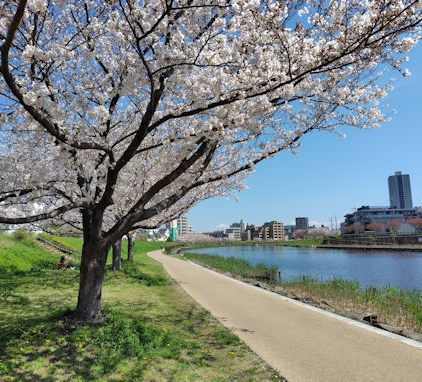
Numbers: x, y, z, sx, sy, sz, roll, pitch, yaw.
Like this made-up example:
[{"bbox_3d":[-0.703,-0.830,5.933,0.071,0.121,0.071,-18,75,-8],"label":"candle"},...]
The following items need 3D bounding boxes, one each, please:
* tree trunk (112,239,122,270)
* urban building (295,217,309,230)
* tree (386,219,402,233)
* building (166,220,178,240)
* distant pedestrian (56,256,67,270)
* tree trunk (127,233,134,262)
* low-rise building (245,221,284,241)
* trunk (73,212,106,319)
[{"bbox_3d":[-5.604,3.788,20.300,0.540,2.000,0.520,0,-9,0],"label":"tree trunk"},{"bbox_3d":[128.255,51.727,480.000,18.000,27.000,17.000,1,-9,-6],"label":"urban building"},{"bbox_3d":[63.388,12.159,117.000,5.200,4.800,5.300,1,-9,-8],"label":"tree"},{"bbox_3d":[-25.007,25.657,220.000,8.000,14.000,8.500,1,-9,-6],"label":"building"},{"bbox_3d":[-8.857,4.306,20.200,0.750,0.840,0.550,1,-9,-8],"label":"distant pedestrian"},{"bbox_3d":[-7.202,5.054,30.300,0.580,2.600,0.520,0,-9,0],"label":"tree trunk"},{"bbox_3d":[54.021,39.885,342.000,38.000,19.500,24.000,2,-9,-17],"label":"low-rise building"},{"bbox_3d":[-2.544,1.583,7.150,0.580,2.280,0.530,0,-9,0],"label":"trunk"}]

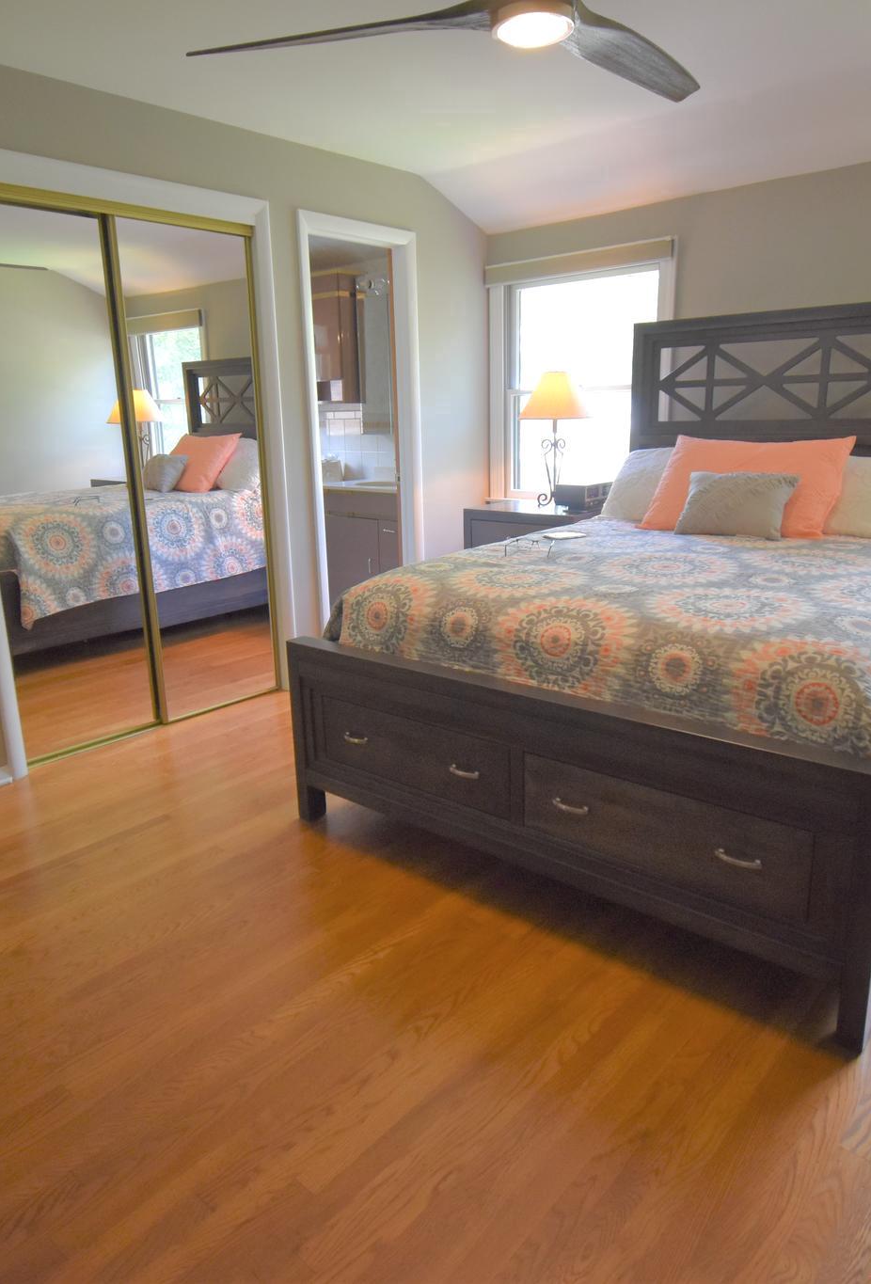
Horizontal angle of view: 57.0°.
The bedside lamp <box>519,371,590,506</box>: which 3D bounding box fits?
[{"bbox_3d":[0.606,-1.003,4.052,0.354,0.672,0.354,-1,15,0],"label":"bedside lamp"}]

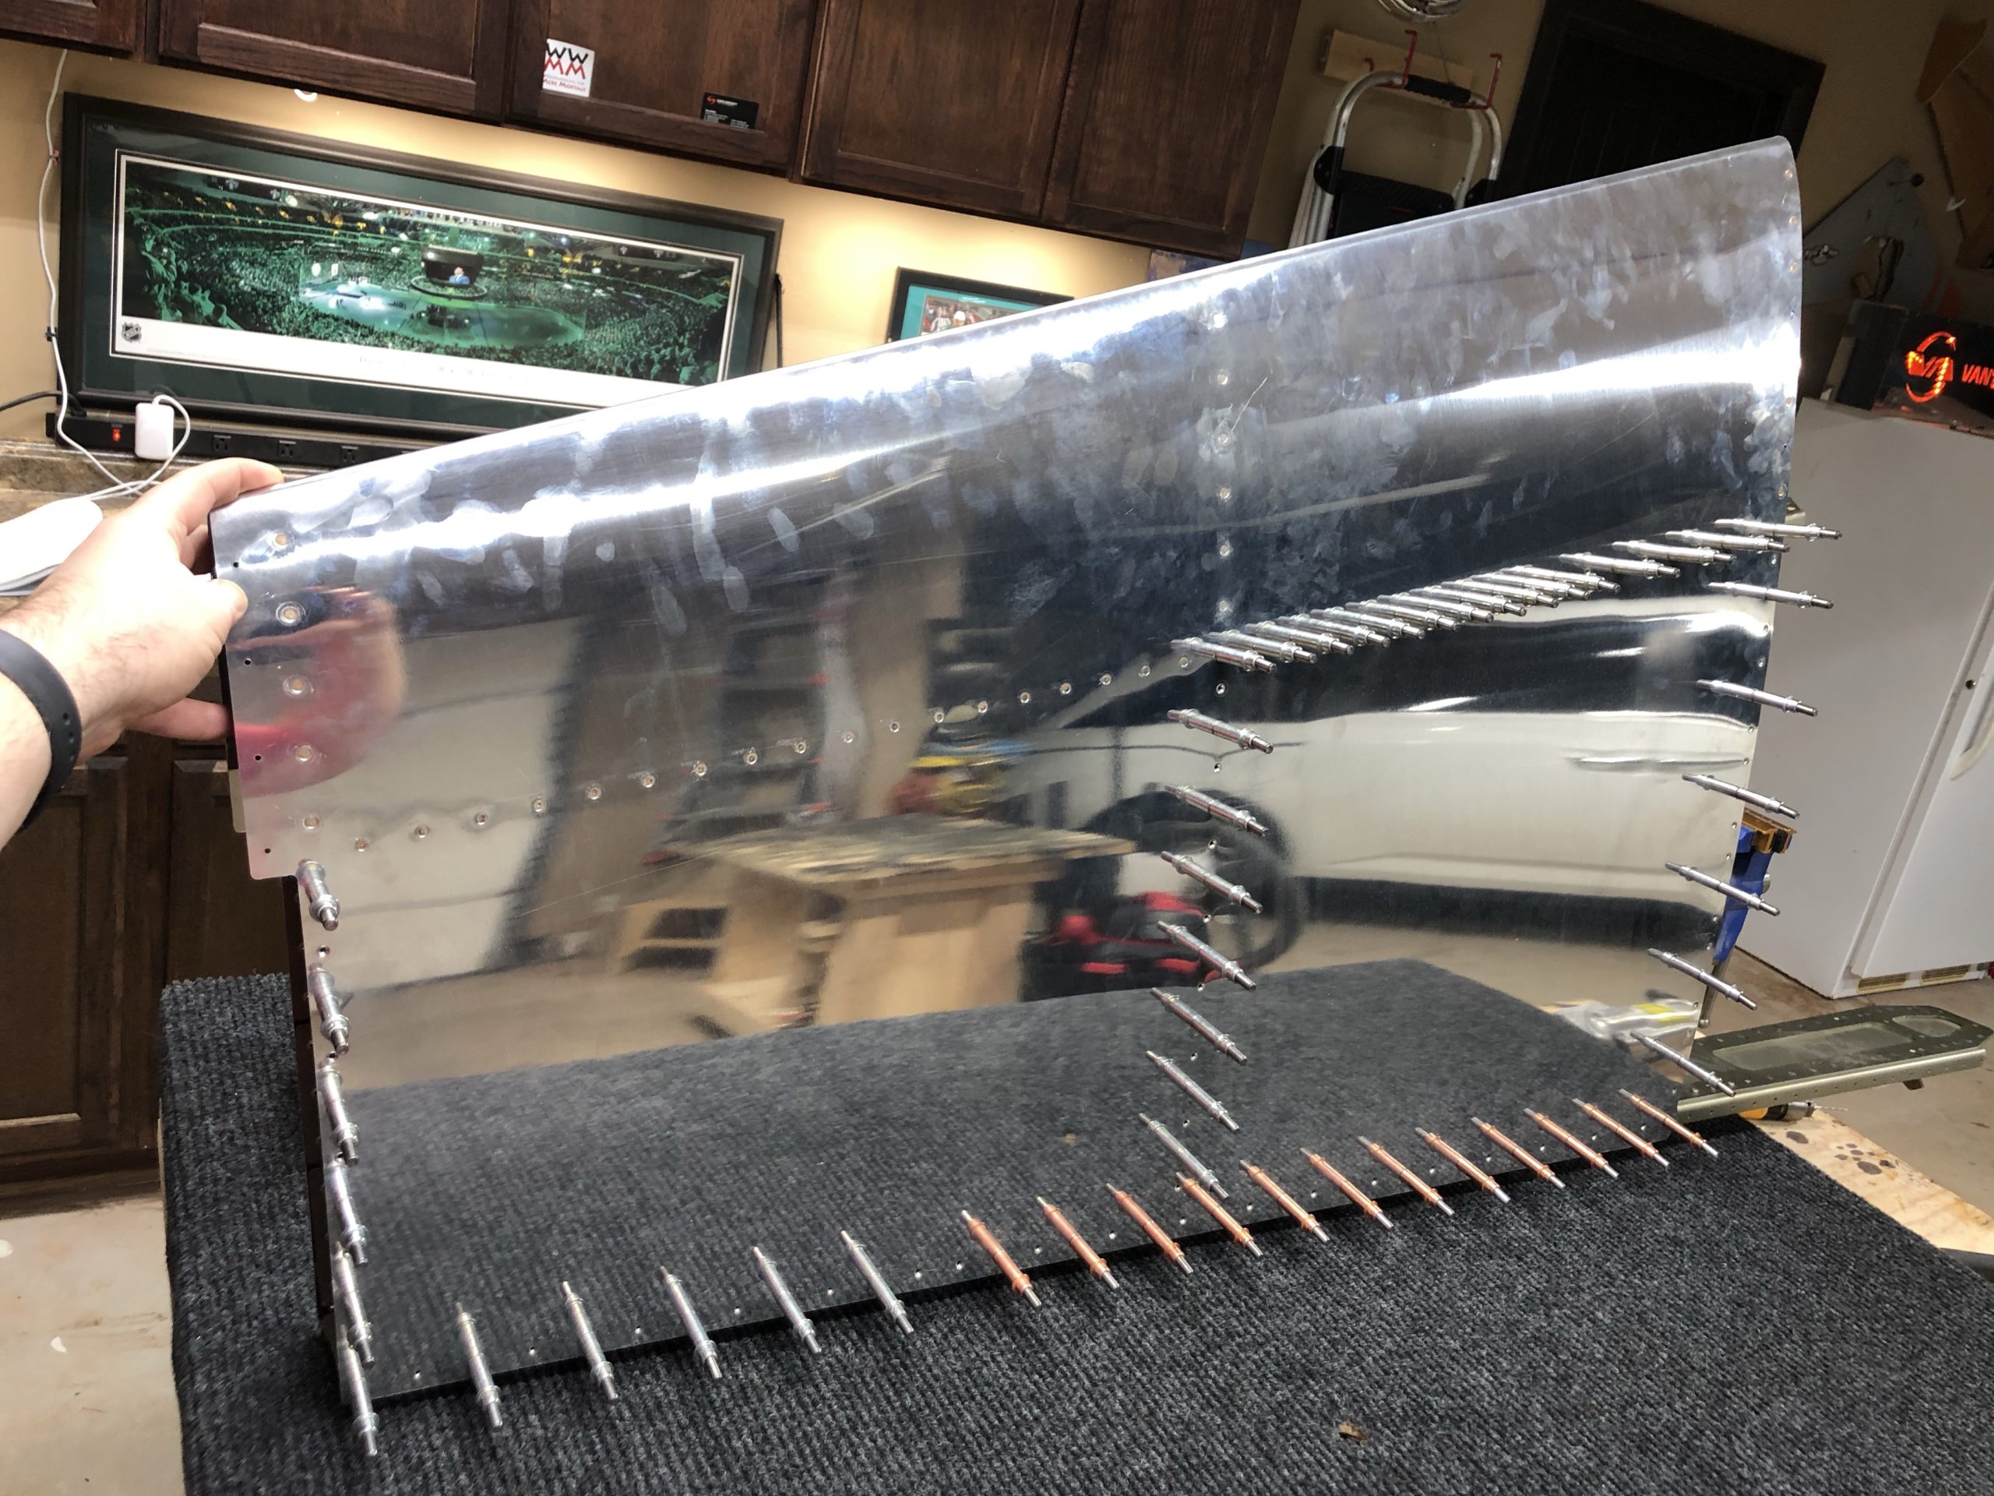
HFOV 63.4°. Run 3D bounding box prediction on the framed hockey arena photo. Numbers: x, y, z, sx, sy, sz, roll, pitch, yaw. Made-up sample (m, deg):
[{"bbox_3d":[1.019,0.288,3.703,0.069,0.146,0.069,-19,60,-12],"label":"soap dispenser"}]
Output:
[{"bbox_3d":[-0.897,-0.731,2.643,1.100,0.450,0.030,1,22,-30],"label":"framed hockey arena photo"}]

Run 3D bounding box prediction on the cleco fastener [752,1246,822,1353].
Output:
[{"bbox_3d":[-0.103,0.270,0.791,0.009,0.009,0.079,-1,20,-30],"label":"cleco fastener"}]

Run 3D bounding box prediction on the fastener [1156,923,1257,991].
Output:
[{"bbox_3d":[0.110,0.109,0.850,0.009,0.009,0.079,-1,18,-30],"label":"fastener"}]

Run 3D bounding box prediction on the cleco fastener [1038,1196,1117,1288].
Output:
[{"bbox_3d":[0.043,0.268,0.876,0.009,0.009,0.079,-1,20,-30],"label":"cleco fastener"}]

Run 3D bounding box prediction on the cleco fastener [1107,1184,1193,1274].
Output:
[{"bbox_3d":[0.085,0.268,0.900,0.009,0.009,0.079,-1,20,-30],"label":"cleco fastener"}]

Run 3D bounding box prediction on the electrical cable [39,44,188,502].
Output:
[{"bbox_3d":[-1.295,-0.680,2.373,0.210,0.610,0.120,1,20,-30],"label":"electrical cable"}]

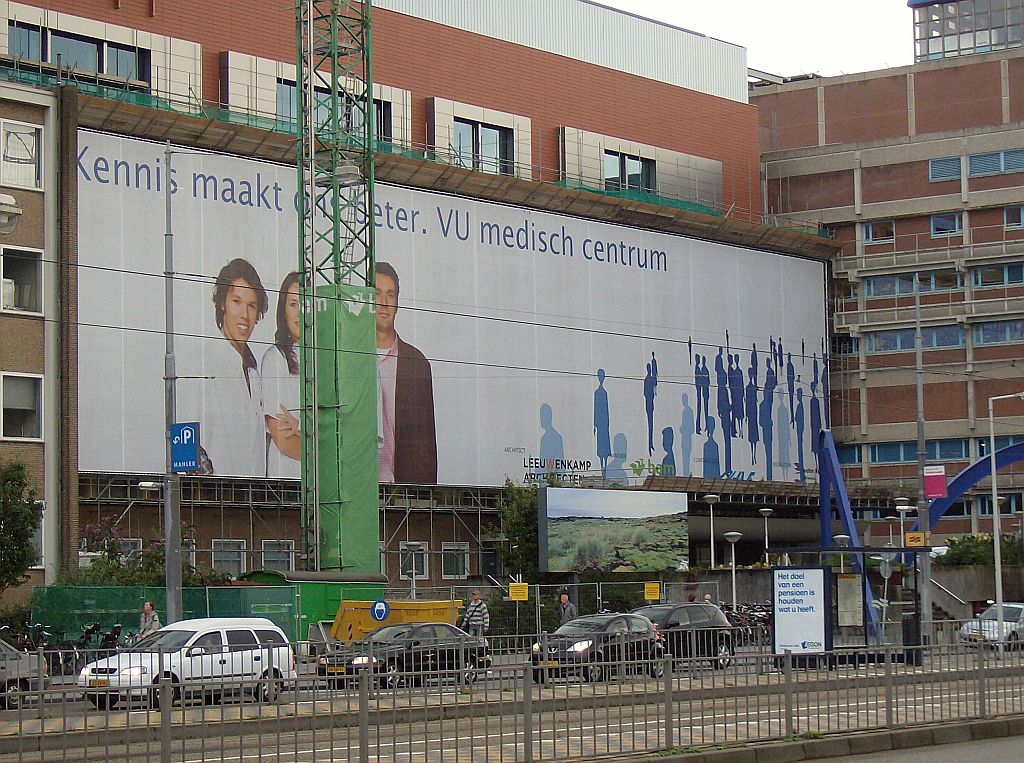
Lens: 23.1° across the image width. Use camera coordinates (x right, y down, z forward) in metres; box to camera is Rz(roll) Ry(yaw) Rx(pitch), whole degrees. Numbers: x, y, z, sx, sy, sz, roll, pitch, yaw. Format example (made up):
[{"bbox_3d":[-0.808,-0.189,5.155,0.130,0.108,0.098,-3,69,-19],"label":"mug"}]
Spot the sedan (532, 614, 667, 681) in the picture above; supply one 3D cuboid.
[{"bbox_3d":[1.774,5.700,54.030,1.640,1.460,3.480,-5,-6,37],"label":"sedan"}]

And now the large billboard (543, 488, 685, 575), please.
[{"bbox_3d":[3.737,5.392,90.321,0.450,3.000,8.800,-5,-6,38],"label":"large billboard"}]

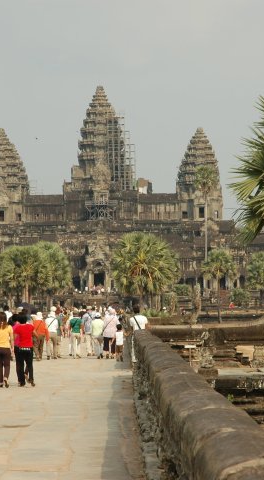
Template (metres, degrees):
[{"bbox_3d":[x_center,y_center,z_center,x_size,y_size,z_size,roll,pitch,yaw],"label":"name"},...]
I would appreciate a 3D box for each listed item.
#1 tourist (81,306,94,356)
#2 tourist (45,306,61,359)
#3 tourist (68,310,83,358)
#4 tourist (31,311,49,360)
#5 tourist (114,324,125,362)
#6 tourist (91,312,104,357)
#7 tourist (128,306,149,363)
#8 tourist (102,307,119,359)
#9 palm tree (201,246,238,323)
[{"bbox_3d":[-1.436,3.038,69.800,0.480,1.669,0.420,-1,-2,0],"label":"tourist"},{"bbox_3d":[-2.550,2.997,67.600,0.500,1.670,0.420,0,-2,0],"label":"tourist"},{"bbox_3d":[-1.835,3.051,68.200,0.500,1.590,0.420,0,-2,0],"label":"tourist"},{"bbox_3d":[-2.900,3.020,66.200,0.540,1.530,0.400,0,-2,0],"label":"tourist"},{"bbox_3d":[-0.355,3.080,62.600,0.310,1.121,0.270,-1,-2,0],"label":"tourist"},{"bbox_3d":[-1.090,3.064,67.300,0.450,1.494,0.400,-1,-2,0],"label":"tourist"},{"bbox_3d":[0.206,2.759,61.800,0.540,1.704,0.400,-1,-2,0],"label":"tourist"},{"bbox_3d":[-0.696,3.021,68.000,0.520,1.640,0.400,0,-2,0],"label":"tourist"},{"bbox_3d":[11.876,6.243,285.000,5.300,10.180,5.300,-1,-2,0],"label":"palm tree"}]

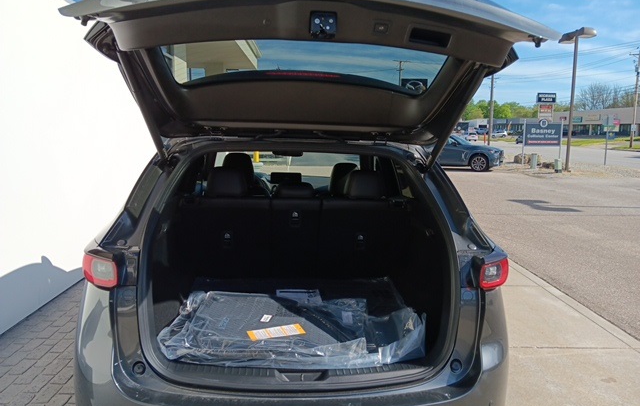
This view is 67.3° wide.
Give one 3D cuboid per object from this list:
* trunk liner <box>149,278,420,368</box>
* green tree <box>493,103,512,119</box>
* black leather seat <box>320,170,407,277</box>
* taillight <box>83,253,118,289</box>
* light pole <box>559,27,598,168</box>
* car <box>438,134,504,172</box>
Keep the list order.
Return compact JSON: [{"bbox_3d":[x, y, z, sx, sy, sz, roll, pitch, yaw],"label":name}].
[{"bbox_3d":[-0.124,0.503,2.287,1.060,0.110,0.900,0,8,-5],"label":"trunk liner"},{"bbox_3d":[53.152,-24.250,140.010,6.500,9.400,6.500,0,8,0],"label":"green tree"},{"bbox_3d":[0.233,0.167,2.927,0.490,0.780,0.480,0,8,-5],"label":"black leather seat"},{"bbox_3d":[-0.894,0.278,1.950,0.150,0.140,0.170,0,8,-5],"label":"taillight"},{"bbox_3d":[10.144,-4.118,19.282,0.380,5.700,1.500,-3,9,-17],"label":"light pole"},{"bbox_3d":[5.367,-2.320,20.980,5.000,1.720,1.970,3,9,22],"label":"car"}]

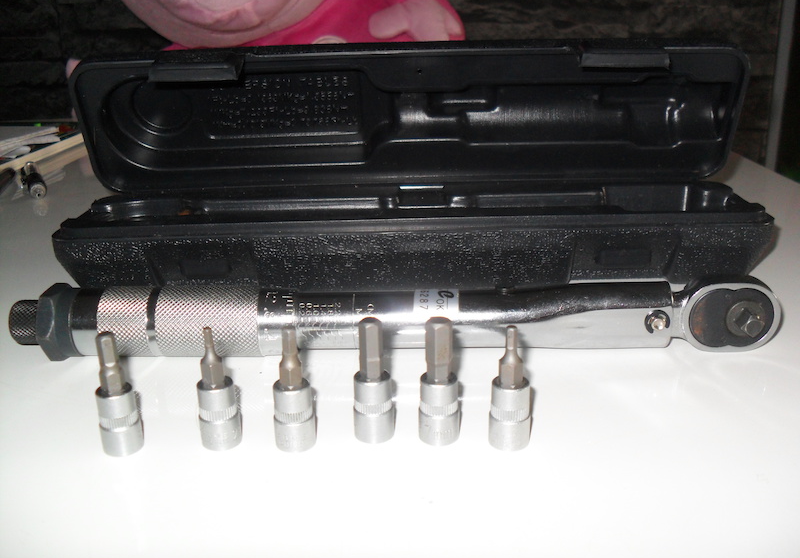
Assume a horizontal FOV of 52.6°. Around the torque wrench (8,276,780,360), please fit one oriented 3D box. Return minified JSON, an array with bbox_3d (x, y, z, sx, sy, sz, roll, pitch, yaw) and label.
[{"bbox_3d":[-0.005,0.014,0.290,0.277,0.027,0.029,-1,22,3],"label":"torque wrench"}]

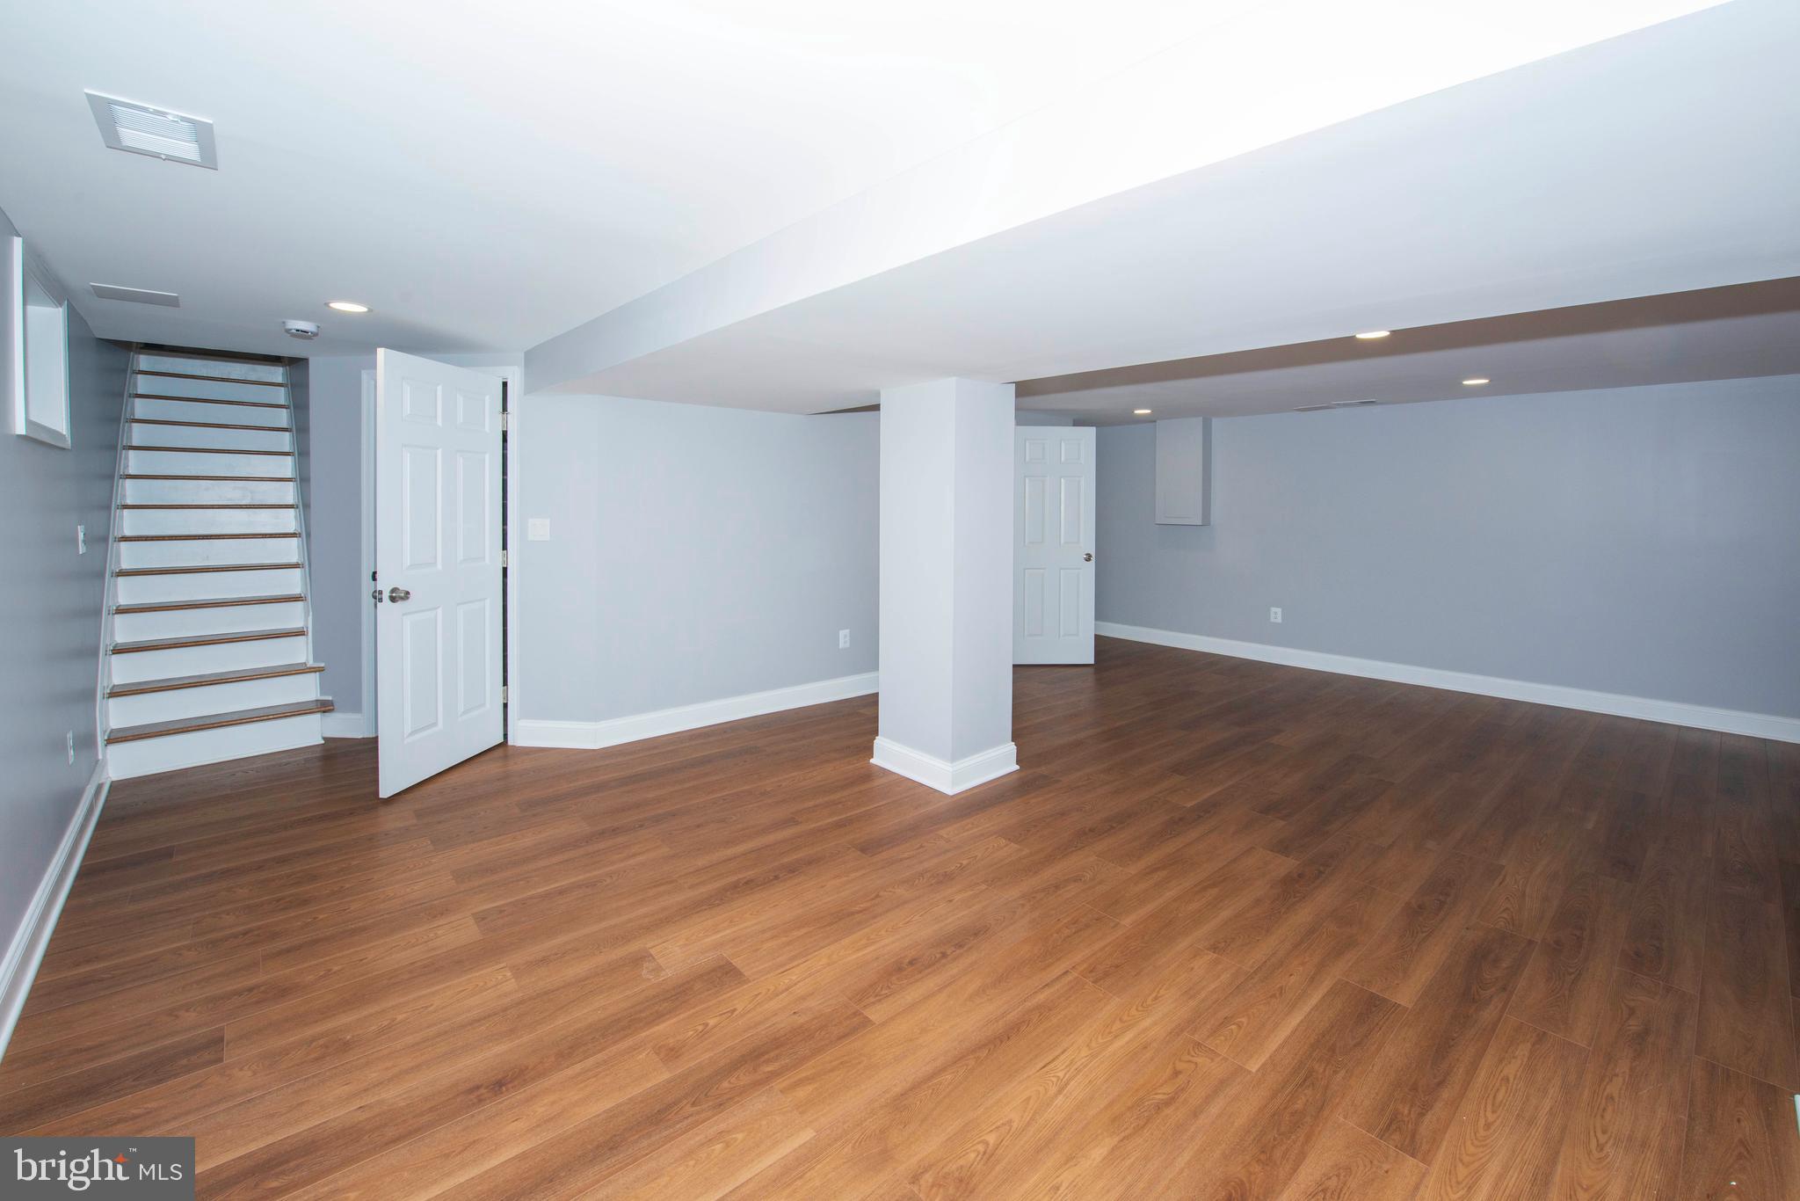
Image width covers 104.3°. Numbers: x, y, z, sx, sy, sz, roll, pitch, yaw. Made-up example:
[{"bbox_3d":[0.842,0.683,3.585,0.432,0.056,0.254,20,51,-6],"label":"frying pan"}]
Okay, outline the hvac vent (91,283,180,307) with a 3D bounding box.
[{"bbox_3d":[-3.010,-1.195,2.760,0.230,0.020,0.250,-4,6,-43],"label":"hvac vent"}]

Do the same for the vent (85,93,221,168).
[{"bbox_3d":[-1.640,-1.030,1.550,0.190,0.020,0.300,-4,6,-43],"label":"vent"}]

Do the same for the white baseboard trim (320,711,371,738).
[{"bbox_3d":[-3.120,0.704,3.940,0.260,0.140,0.020,0,5,6],"label":"white baseboard trim"}]

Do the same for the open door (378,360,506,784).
[{"bbox_3d":[-2.285,-0.125,3.530,0.045,2.030,0.770,1,5,10],"label":"open door"}]

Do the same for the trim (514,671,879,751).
[{"bbox_3d":[-1.100,0.640,4.380,2.250,0.150,0.280,-3,6,-35],"label":"trim"}]

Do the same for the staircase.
[{"bbox_3d":[-4.450,-0.470,4.600,0.880,2.450,2.750,-4,6,-44],"label":"staircase"}]

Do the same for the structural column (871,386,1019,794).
[{"bbox_3d":[0.226,-0.110,3.550,0.530,1.930,0.530,4,6,45],"label":"structural column"}]

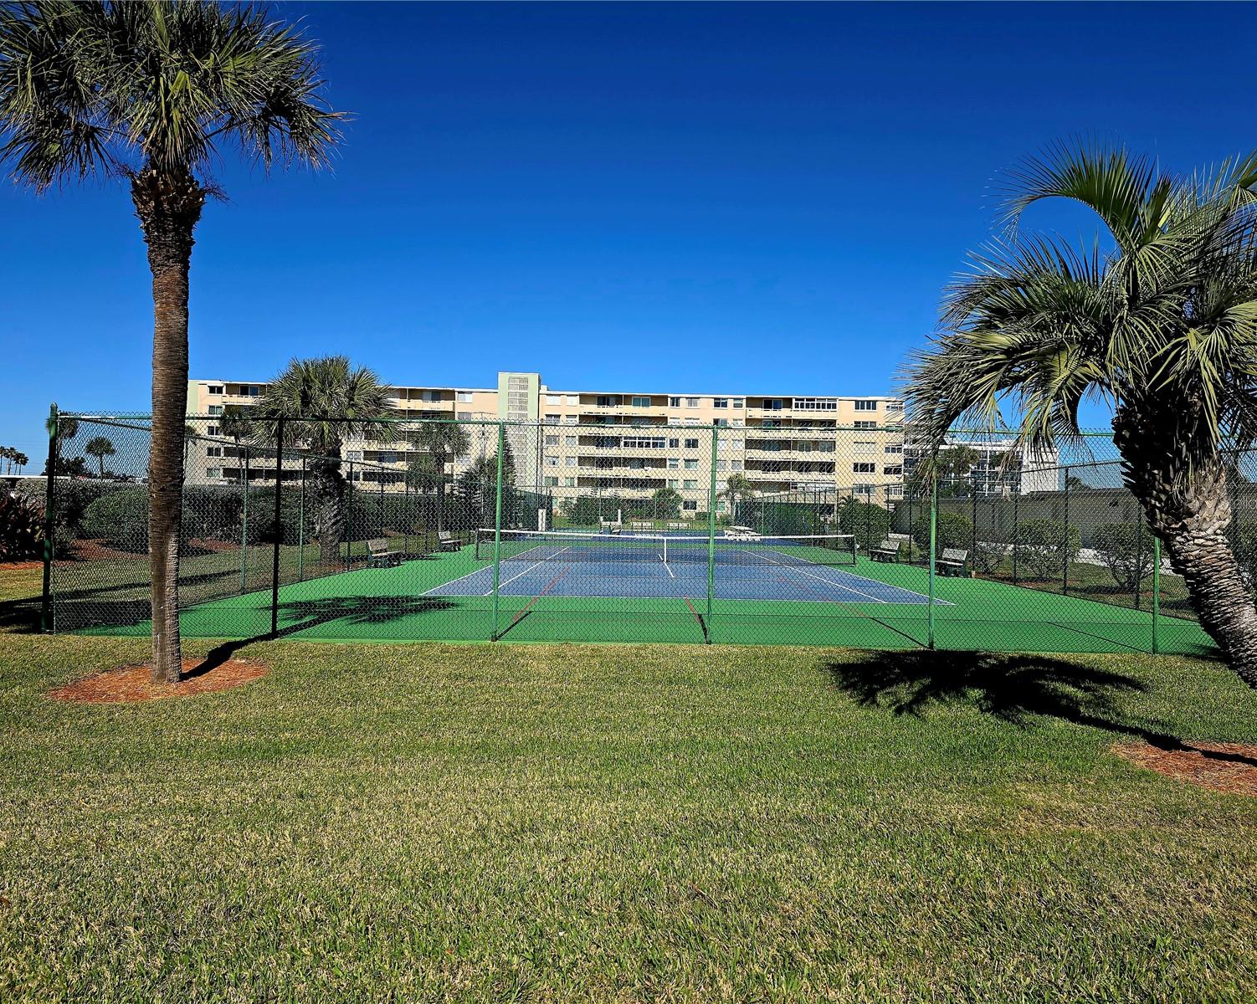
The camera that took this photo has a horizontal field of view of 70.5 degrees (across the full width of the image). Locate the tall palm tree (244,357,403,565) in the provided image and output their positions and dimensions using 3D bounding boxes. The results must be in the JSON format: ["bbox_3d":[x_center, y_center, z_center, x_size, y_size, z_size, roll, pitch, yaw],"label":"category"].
[{"bbox_3d":[-9.300,-1.250,27.200,4.800,6.400,4.700,1,0,0],"label":"tall palm tree"}]

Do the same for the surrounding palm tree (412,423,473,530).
[{"bbox_3d":[-13.000,-1.800,62.000,4.100,7.600,4.100,1,0,0],"label":"surrounding palm tree"}]

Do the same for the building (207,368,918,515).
[{"bbox_3d":[-10.800,-7.100,122.000,92.500,18.300,18.500,1,0,1],"label":"building"}]

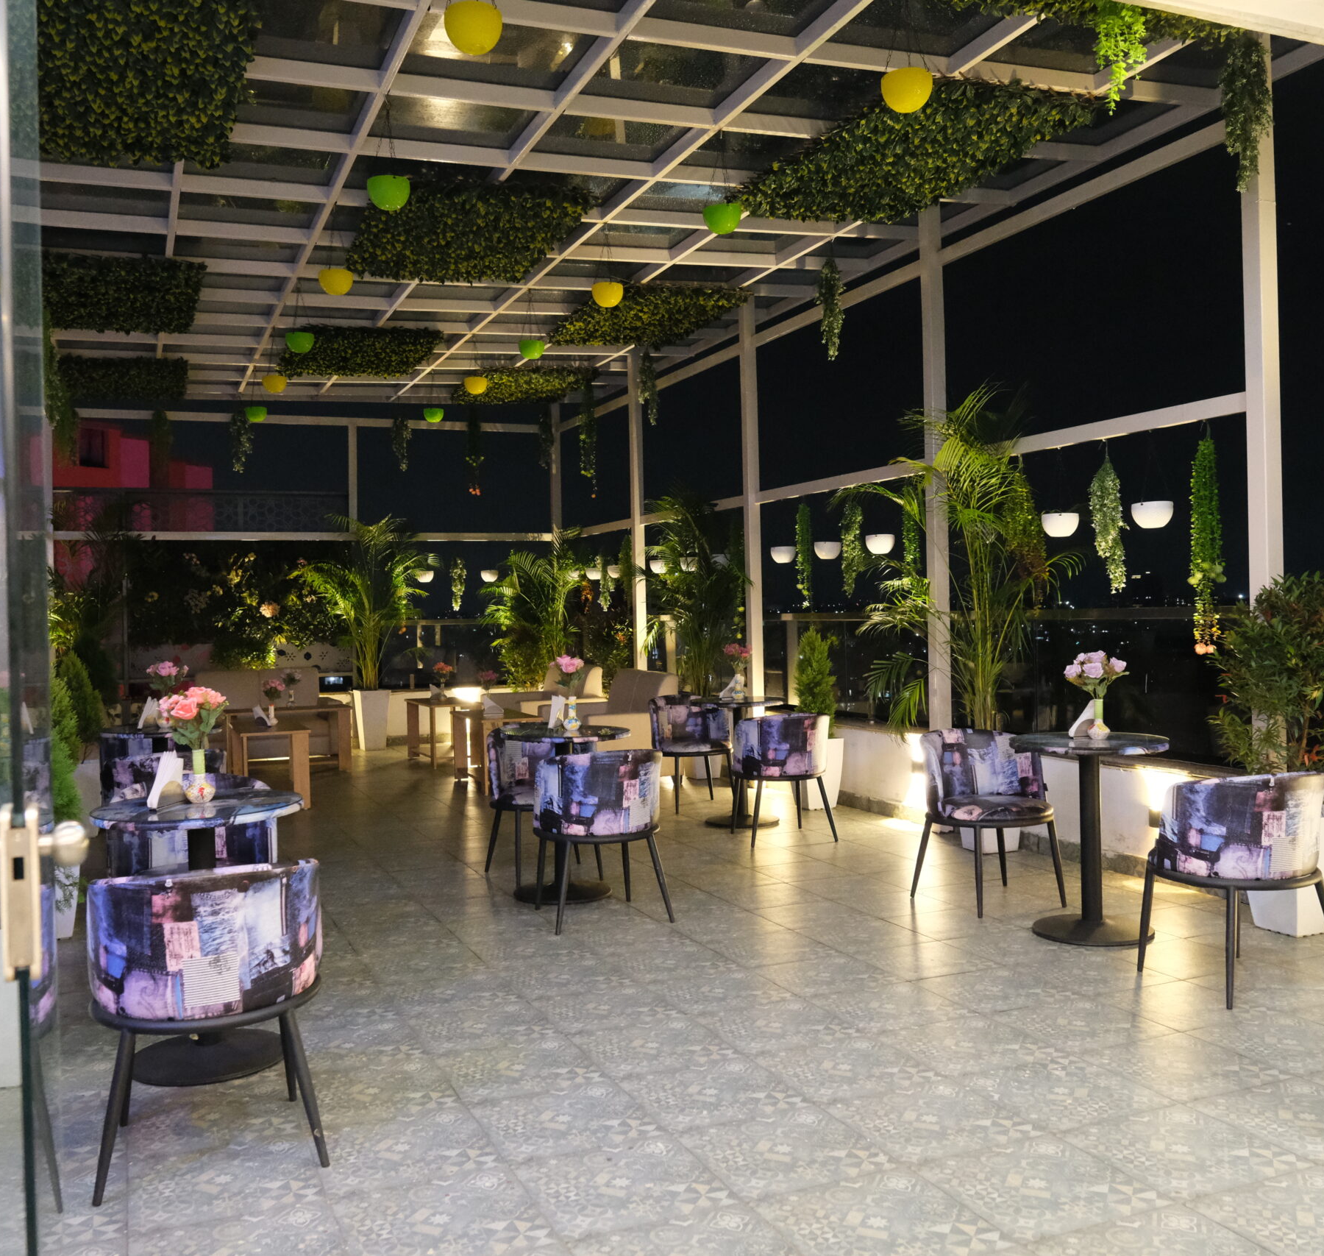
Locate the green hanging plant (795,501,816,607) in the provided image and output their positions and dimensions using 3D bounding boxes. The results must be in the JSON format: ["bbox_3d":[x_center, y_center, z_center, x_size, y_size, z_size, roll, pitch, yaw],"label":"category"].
[{"bbox_3d":[1.014,-0.514,8.875,0.145,0.747,0.145,-1,0,0],"label":"green hanging plant"}]

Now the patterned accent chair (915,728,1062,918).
[{"bbox_3d":[1.410,0.824,5.444,0.548,0.716,0.563,-2,0,-21],"label":"patterned accent chair"}]

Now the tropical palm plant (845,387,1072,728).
[{"bbox_3d":[1.564,-0.306,6.556,1.163,1.893,1.126,-1,1,13],"label":"tropical palm plant"}]

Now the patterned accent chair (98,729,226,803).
[{"bbox_3d":[-2.332,0.928,5.909,0.548,0.716,0.563,-2,0,-21],"label":"patterned accent chair"}]

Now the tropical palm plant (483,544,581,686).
[{"bbox_3d":[-1.310,-0.129,12.627,0.959,1.427,0.942,-2,1,-6],"label":"tropical palm plant"}]

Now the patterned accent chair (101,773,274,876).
[{"bbox_3d":[-1.650,0.914,4.436,0.548,0.716,0.563,-2,0,-23],"label":"patterned accent chair"}]

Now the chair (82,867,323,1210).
[{"bbox_3d":[-1.102,0.904,3.055,0.548,0.716,0.563,-2,0,-21],"label":"chair"}]

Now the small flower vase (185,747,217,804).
[{"bbox_3d":[-1.296,0.415,3.528,0.083,0.150,0.083,-1,0,-23],"label":"small flower vase"}]

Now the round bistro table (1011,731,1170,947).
[{"bbox_3d":[1.643,0.796,4.817,0.590,0.742,0.590,-1,0,0],"label":"round bistro table"}]

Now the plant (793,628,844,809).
[{"bbox_3d":[0.985,0.579,8.155,0.300,1.170,0.300,-1,0,-23],"label":"plant"}]

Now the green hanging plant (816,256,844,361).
[{"bbox_3d":[0.991,-1.853,7.293,0.161,0.606,0.161,-1,0,0],"label":"green hanging plant"}]

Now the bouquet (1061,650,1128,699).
[{"bbox_3d":[1.684,0.182,4.886,0.253,0.192,0.225,-1,1,19],"label":"bouquet"}]

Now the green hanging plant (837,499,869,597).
[{"bbox_3d":[1.259,-0.529,8.295,0.211,0.640,0.211,-1,0,-23],"label":"green hanging plant"}]

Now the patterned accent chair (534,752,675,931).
[{"bbox_3d":[-0.271,0.872,5.360,0.548,0.716,0.563,-2,0,-20],"label":"patterned accent chair"}]

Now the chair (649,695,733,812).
[{"bbox_3d":[0.202,0.846,8.462,0.548,0.716,0.563,-2,0,-22],"label":"chair"}]

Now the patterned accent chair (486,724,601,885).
[{"bbox_3d":[-0.562,0.848,6.116,0.530,0.715,0.520,-1,0,-23],"label":"patterned accent chair"}]

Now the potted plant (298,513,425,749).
[{"bbox_3d":[-2.951,0.046,12.342,1.206,2.286,1.106,-2,1,-13],"label":"potted plant"}]

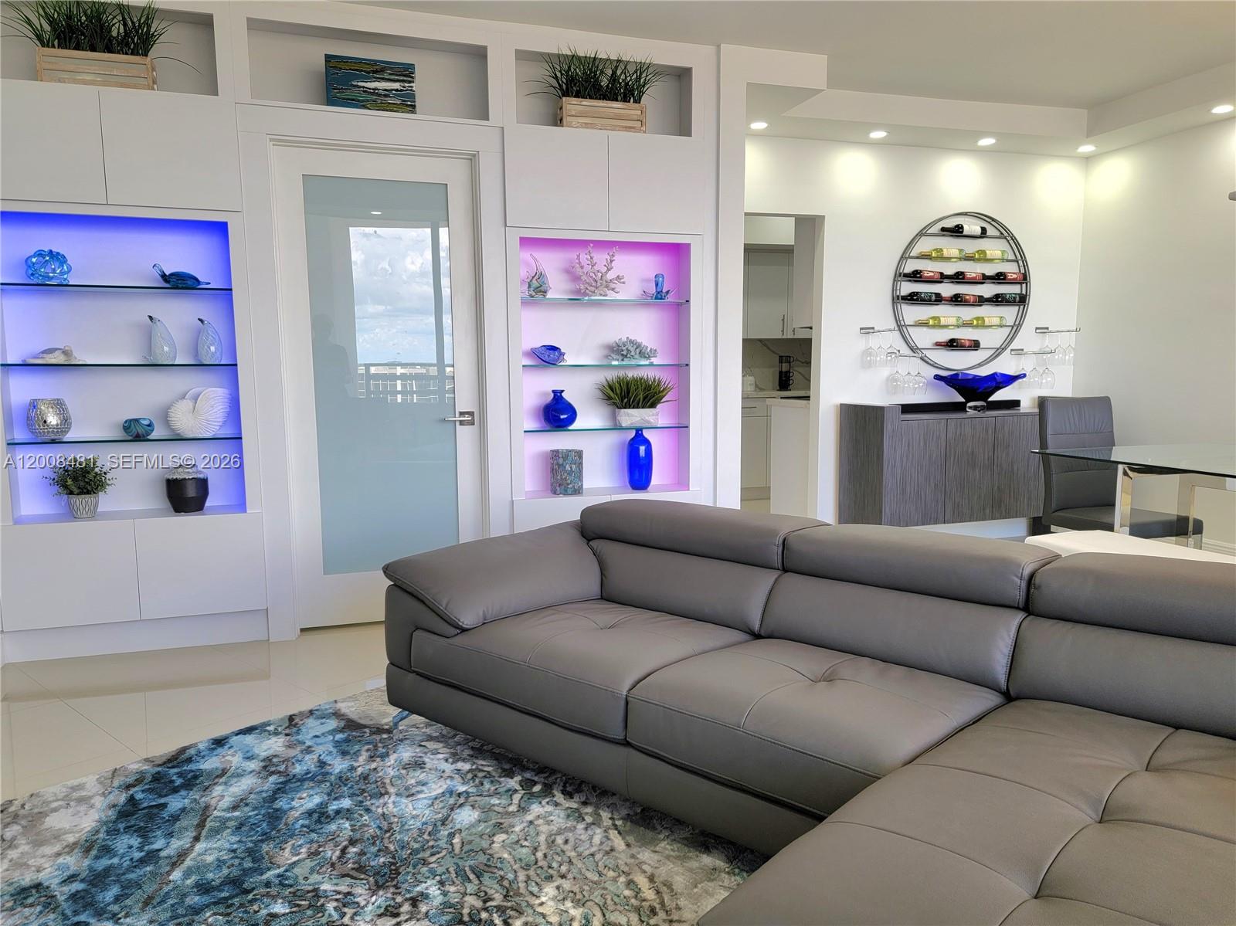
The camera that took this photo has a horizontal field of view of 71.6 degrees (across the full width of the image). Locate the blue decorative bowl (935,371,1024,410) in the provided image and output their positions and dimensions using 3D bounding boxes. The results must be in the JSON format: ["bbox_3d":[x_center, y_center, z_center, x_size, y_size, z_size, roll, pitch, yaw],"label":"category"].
[{"bbox_3d":[2.171,-0.432,5.162,0.620,0.234,0.360,-3,7,-17],"label":"blue decorative bowl"}]

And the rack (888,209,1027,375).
[{"bbox_3d":[2.095,-1.032,5.199,0.935,0.935,0.090,-3,7,-17],"label":"rack"}]

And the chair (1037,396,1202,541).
[{"bbox_3d":[2.327,0.190,4.017,0.430,0.986,0.560,-3,7,-17],"label":"chair"}]

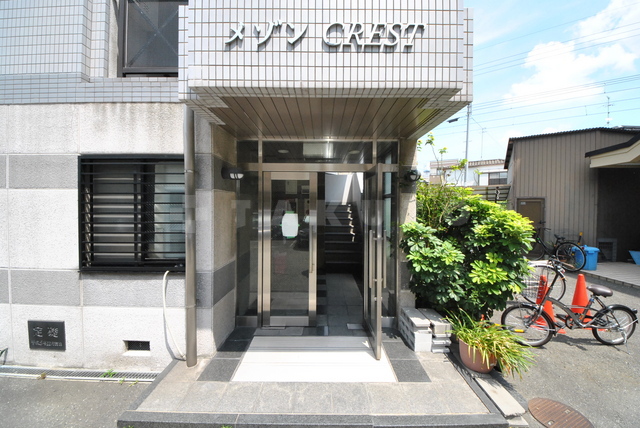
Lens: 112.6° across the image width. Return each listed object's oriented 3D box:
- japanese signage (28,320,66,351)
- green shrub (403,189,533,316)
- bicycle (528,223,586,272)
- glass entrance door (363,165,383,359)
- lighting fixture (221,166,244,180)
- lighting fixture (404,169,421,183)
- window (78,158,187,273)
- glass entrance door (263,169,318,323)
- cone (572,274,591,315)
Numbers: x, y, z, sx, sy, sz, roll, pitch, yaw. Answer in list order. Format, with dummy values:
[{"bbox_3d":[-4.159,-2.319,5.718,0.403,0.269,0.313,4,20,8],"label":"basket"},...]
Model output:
[{"bbox_3d":[-2.910,1.300,2.280,0.410,0.315,0.025,0,2,2],"label":"japanese signage"},{"bbox_3d":[1.670,0.420,2.700,1.400,1.620,1.200,0,2,2],"label":"green shrub"},{"bbox_3d":[6.040,0.810,5.580,0.570,1.080,1.780,0,2,9],"label":"bicycle"},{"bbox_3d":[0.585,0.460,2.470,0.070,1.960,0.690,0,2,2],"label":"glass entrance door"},{"bbox_3d":[-1.000,-0.465,2.460,0.190,0.160,0.170,0,2,2],"label":"lighting fixture"},{"bbox_3d":[1.145,-0.475,2.630,0.150,0.150,0.160,0,2,2],"label":"lighting fixture"},{"bbox_3d":[-1.945,0.000,2.245,1.170,1.210,0.110,0,2,2],"label":"window"},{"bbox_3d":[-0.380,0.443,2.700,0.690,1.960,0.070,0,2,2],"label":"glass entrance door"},{"bbox_3d":[3.790,1.236,3.100,0.370,0.700,0.370,0,2,2],"label":"cone"}]

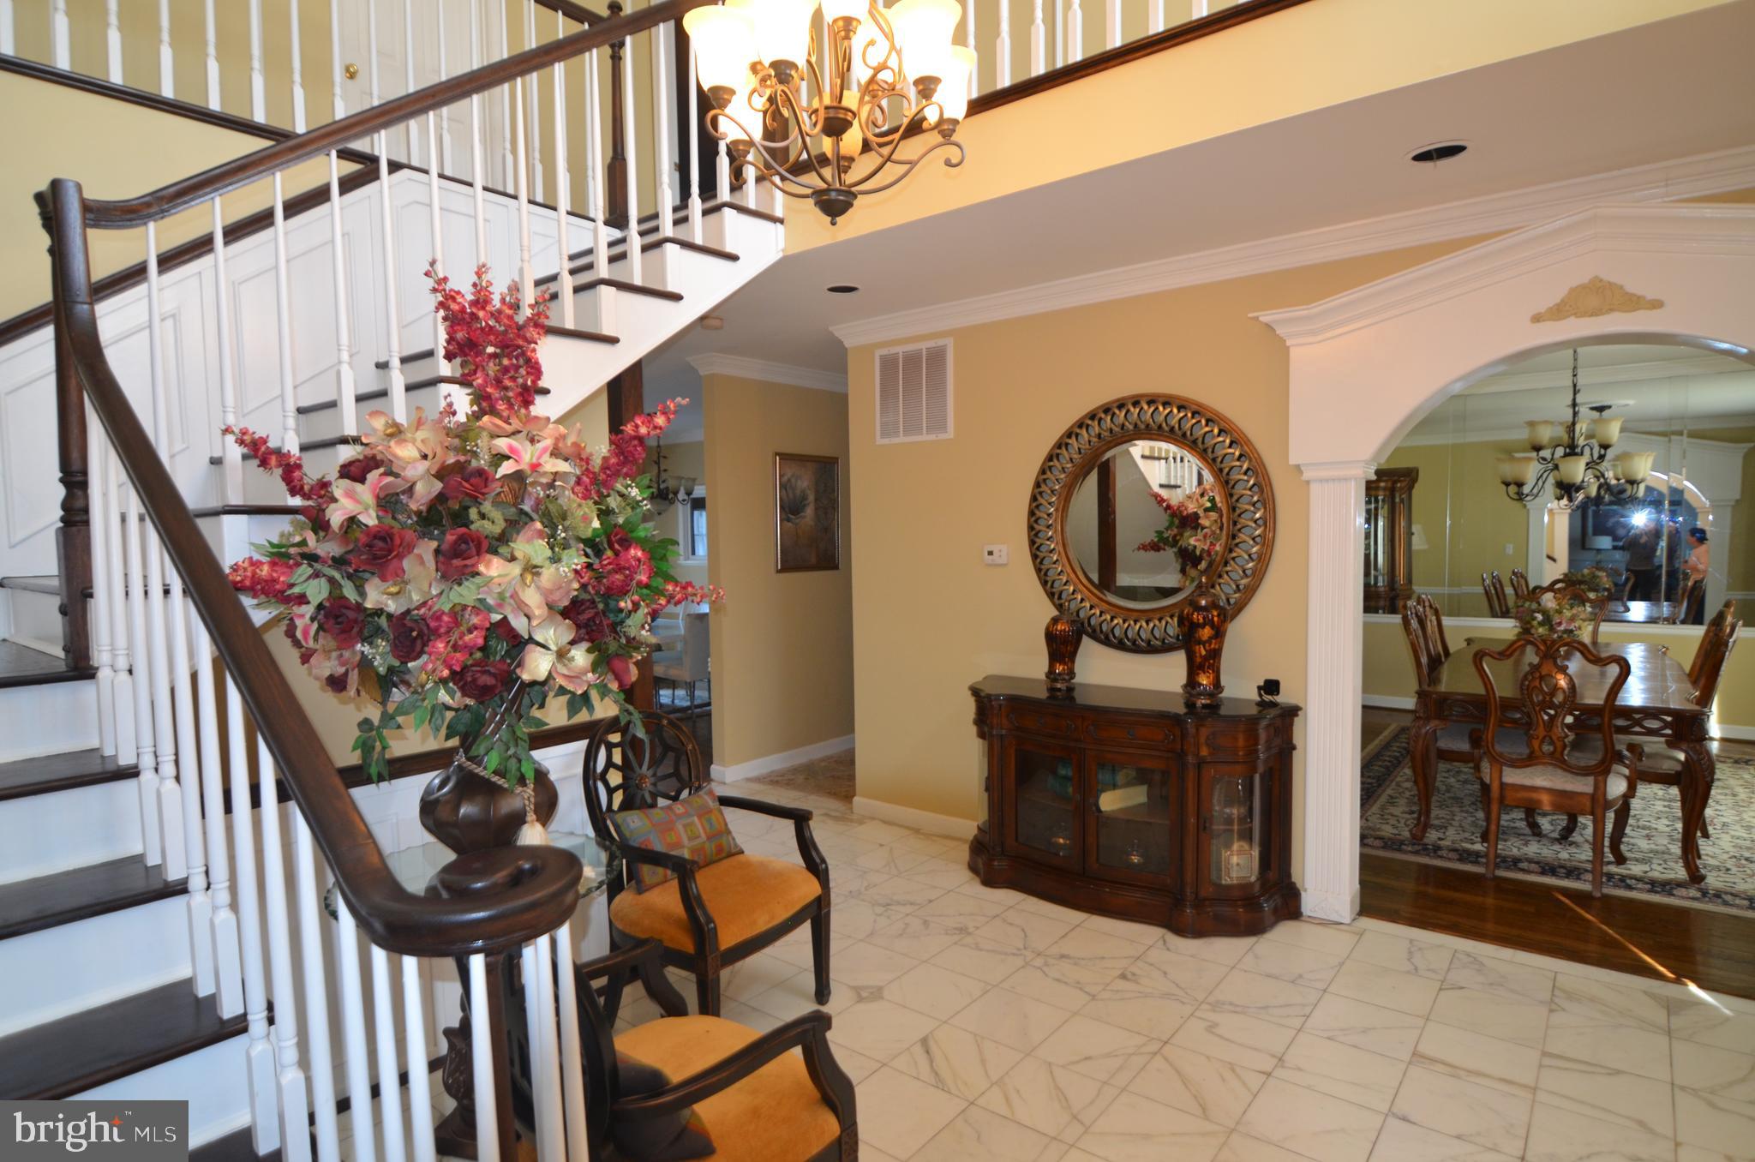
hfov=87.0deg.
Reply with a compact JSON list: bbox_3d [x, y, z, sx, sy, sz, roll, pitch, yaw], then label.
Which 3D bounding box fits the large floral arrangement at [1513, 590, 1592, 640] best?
[{"bbox_3d":[3.883,0.260,5.313,0.375,0.400,0.360,1,4,39],"label":"large floral arrangement"}]

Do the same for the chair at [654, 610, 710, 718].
[{"bbox_3d":[-1.761,0.731,8.689,0.600,0.940,0.480,1,4,39],"label":"chair"}]

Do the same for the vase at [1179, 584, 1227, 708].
[{"bbox_3d":[1.316,0.242,3.718,0.190,0.525,0.190,1,4,39],"label":"vase"}]

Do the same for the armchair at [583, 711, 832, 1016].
[{"bbox_3d":[-0.573,0.953,3.067,0.670,0.990,0.600,1,4,39],"label":"armchair"}]

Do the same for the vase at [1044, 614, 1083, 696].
[{"bbox_3d":[0.839,0.309,4.148,0.172,0.370,0.172,1,4,39],"label":"vase"}]

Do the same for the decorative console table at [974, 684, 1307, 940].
[{"bbox_3d":[0.980,0.932,3.993,1.500,0.865,0.470,1,4,39],"label":"decorative console table"}]

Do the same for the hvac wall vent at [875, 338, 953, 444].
[{"bbox_3d":[0.184,-0.975,4.807,0.490,0.495,0.025,1,4,39],"label":"hvac wall vent"}]

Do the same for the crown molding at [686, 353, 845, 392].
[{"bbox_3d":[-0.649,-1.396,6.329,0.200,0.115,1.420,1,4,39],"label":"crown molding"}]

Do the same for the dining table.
[{"bbox_3d":[3.800,0.859,5.177,1.080,0.760,2.420,1,4,37],"label":"dining table"}]

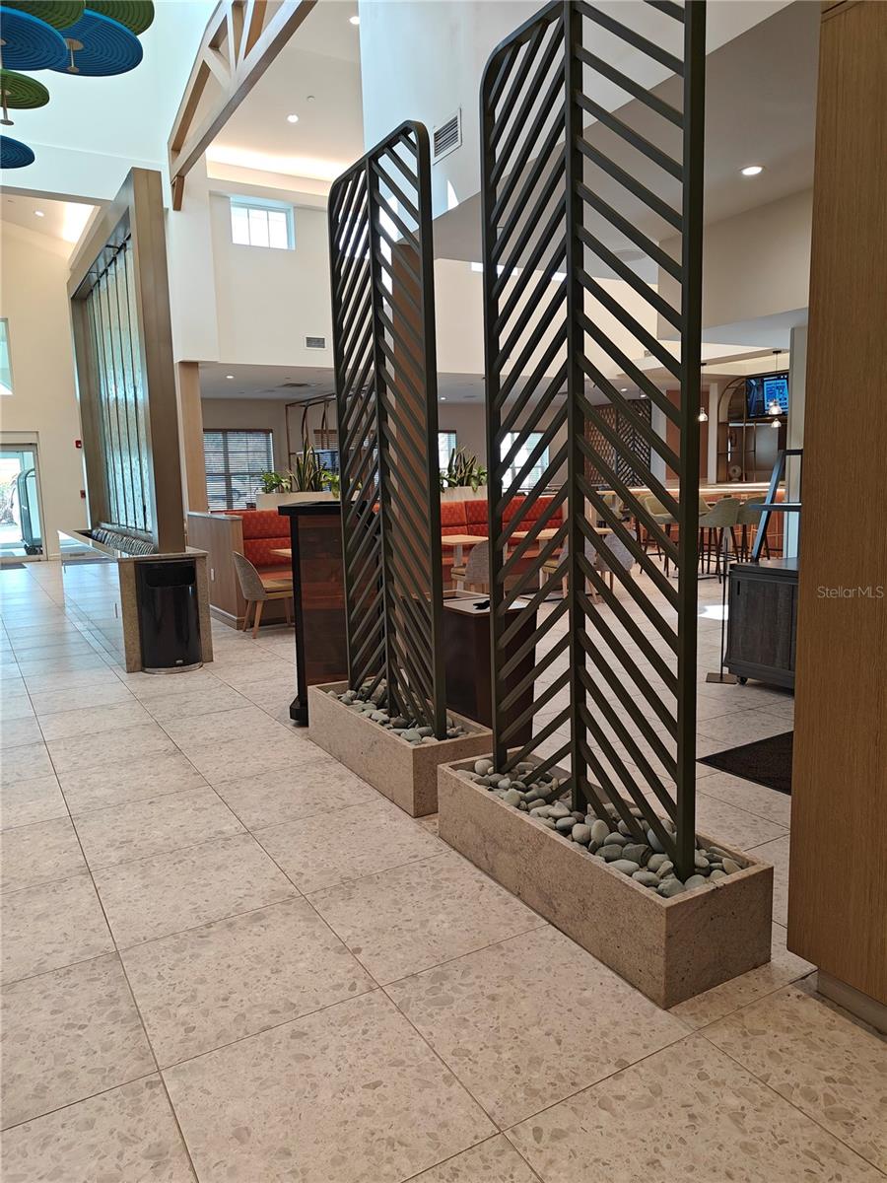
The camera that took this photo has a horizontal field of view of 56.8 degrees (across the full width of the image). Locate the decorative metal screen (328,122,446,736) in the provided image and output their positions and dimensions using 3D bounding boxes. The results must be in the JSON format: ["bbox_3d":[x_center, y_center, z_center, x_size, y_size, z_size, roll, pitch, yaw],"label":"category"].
[{"bbox_3d":[-0.286,-0.674,3.880,0.054,2.614,0.956,-6,9,-29],"label":"decorative metal screen"}]

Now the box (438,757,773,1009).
[{"bbox_3d":[0.467,0.884,2.809,0.414,0.291,1.244,-6,9,-28],"label":"box"}]

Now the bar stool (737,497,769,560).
[{"bbox_3d":[3.962,-0.727,10.667,0.515,1.040,0.535,-6,10,-30],"label":"bar stool"}]

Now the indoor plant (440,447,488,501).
[{"bbox_3d":[0.238,-1.410,9.839,0.545,0.614,0.356,-6,10,-30],"label":"indoor plant"}]

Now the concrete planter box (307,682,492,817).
[{"bbox_3d":[-0.262,0.718,4.070,0.408,0.293,1.242,-6,9,-29],"label":"concrete planter box"}]

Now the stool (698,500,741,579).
[{"bbox_3d":[3.468,-0.662,10.312,0.515,1.040,0.535,-6,10,-30],"label":"stool"}]

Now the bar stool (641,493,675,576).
[{"bbox_3d":[3.006,-0.752,11.023,0.515,1.040,0.535,-6,10,-30],"label":"bar stool"}]

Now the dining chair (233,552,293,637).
[{"bbox_3d":[-1.654,-0.007,7.631,0.574,0.792,0.495,-6,10,-30],"label":"dining chair"}]

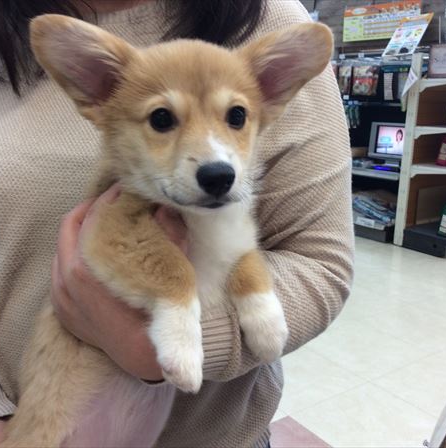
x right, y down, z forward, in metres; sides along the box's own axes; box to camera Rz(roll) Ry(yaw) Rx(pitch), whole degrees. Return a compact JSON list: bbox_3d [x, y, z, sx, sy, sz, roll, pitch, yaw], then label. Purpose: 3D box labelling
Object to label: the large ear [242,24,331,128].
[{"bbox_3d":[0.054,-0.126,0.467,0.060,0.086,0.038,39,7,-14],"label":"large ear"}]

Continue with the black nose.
[{"bbox_3d":[-0.005,-0.033,0.405,0.027,0.024,0.020,-1,13,-12],"label":"black nose"}]

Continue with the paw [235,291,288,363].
[{"bbox_3d":[0.031,0.081,0.440,0.037,0.050,0.038,-1,13,-9],"label":"paw"}]

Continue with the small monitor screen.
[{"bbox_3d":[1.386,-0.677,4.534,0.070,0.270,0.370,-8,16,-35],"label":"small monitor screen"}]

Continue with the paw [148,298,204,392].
[{"bbox_3d":[-0.036,0.094,0.425,0.037,0.064,0.038,-6,13,-5],"label":"paw"}]

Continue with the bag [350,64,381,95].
[{"bbox_3d":[1.164,-1.160,4.492,0.080,0.235,0.200,-8,16,-35],"label":"bag"}]

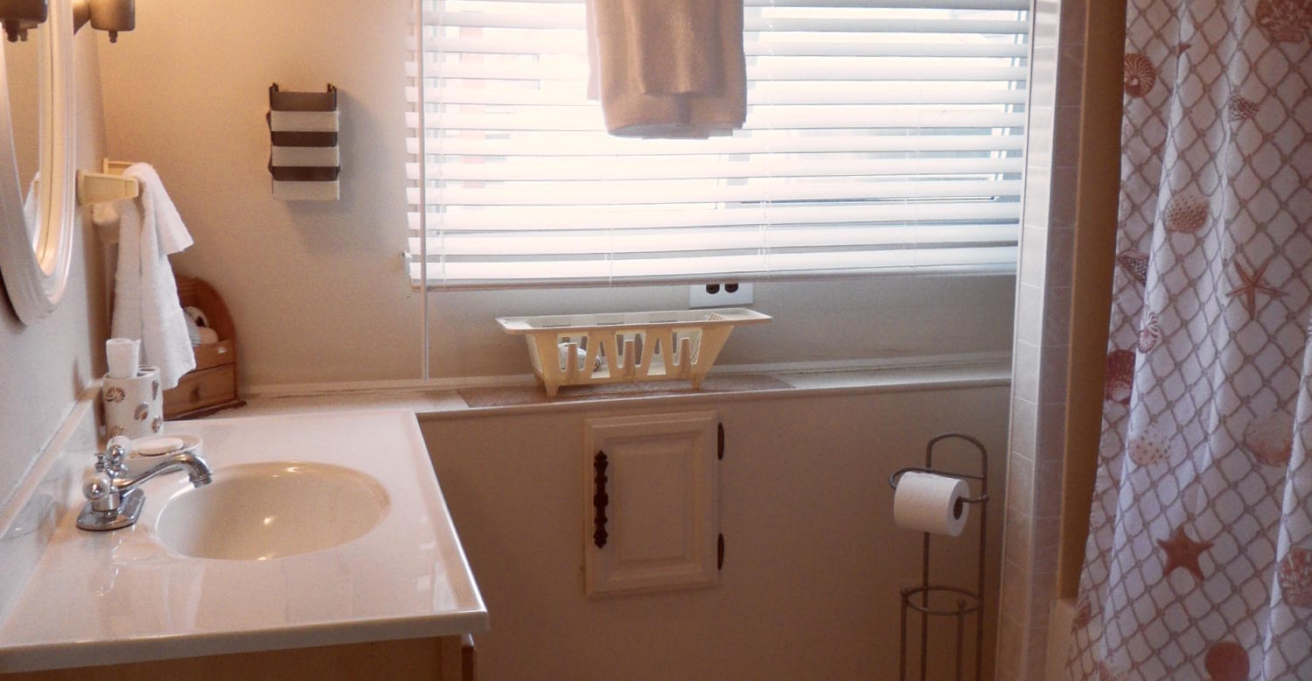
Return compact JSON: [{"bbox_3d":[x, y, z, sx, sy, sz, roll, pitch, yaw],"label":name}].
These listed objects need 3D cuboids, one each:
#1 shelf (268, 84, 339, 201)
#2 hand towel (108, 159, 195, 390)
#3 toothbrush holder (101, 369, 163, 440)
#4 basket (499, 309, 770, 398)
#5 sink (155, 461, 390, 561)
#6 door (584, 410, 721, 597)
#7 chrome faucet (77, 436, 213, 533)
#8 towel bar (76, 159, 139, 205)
[{"bbox_3d":[-0.645,-0.362,2.506,0.117,0.213,0.070,-3,11,-14],"label":"shelf"},{"bbox_3d":[-0.877,-0.113,2.365,0.135,0.390,0.200,-3,11,-14],"label":"hand towel"},{"bbox_3d":[-0.893,0.109,2.328,0.092,0.102,0.092,-3,11,-14],"label":"toothbrush holder"},{"bbox_3d":[-0.041,0.027,2.705,0.528,0.141,0.124,-3,11,-14],"label":"basket"},{"bbox_3d":[-0.543,0.297,1.956,0.325,0.130,0.460,-3,11,-14],"label":"sink"},{"bbox_3d":[-0.006,0.314,2.634,0.263,0.352,0.025,-3,11,-14],"label":"door"},{"bbox_3d":[-0.710,0.194,1.900,0.177,0.094,0.156,-3,11,-14],"label":"chrome faucet"},{"bbox_3d":[-0.913,-0.278,2.335,0.095,0.050,0.310,-3,11,-14],"label":"towel bar"}]

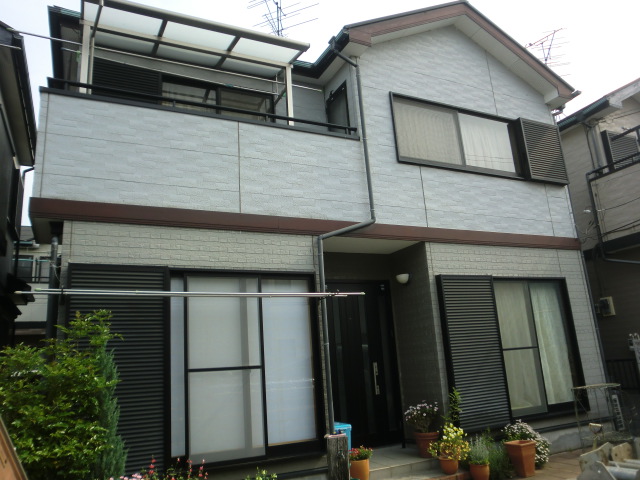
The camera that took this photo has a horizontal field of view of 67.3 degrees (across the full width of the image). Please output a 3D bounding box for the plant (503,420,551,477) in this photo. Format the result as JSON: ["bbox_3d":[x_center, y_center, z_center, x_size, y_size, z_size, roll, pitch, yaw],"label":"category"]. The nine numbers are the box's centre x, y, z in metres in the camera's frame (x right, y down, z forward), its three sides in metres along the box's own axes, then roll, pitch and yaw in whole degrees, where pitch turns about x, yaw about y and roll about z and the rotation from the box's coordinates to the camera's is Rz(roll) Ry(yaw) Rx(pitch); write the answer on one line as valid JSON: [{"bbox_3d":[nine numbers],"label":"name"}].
[{"bbox_3d":[2.651,2.652,6.176,0.570,0.640,0.480,-9,-15,20],"label":"plant"}]

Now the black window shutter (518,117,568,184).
[{"bbox_3d":[3.966,-1.549,8.559,1.013,1.123,0.125,3,-15,-27],"label":"black window shutter"}]

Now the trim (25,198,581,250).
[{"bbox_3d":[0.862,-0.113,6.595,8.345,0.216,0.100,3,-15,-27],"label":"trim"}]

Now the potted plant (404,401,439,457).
[{"bbox_3d":[1.361,2.525,6.440,0.431,0.712,0.421,3,-15,-27],"label":"potted plant"}]

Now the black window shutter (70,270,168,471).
[{"bbox_3d":[-1.969,1.277,4.674,0.923,2.066,0.120,3,-15,-27],"label":"black window shutter"}]

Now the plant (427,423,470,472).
[{"bbox_3d":[1.537,2.479,5.743,0.470,0.560,0.420,-6,-14,12],"label":"plant"}]

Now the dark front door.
[{"bbox_3d":[0.623,1.791,7.048,1.200,2.400,0.110,3,-15,-25],"label":"dark front door"}]

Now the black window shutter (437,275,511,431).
[{"bbox_3d":[2.179,1.540,6.802,0.963,2.066,0.120,3,-15,-27],"label":"black window shutter"}]

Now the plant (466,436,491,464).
[{"bbox_3d":[1.883,2.506,5.728,0.270,0.310,0.260,-7,-14,15],"label":"plant"}]

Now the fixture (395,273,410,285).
[{"bbox_3d":[1.234,0.597,7.280,0.130,0.140,0.241,3,-15,-27],"label":"fixture"}]

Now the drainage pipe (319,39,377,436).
[{"bbox_3d":[0.398,-0.123,6.337,0.880,5.800,0.170,3,-15,-25],"label":"drainage pipe"}]

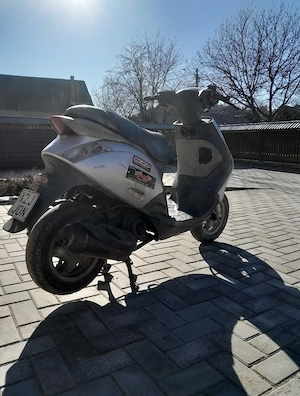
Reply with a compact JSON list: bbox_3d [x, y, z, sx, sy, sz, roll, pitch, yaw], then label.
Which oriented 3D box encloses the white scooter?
[{"bbox_3d":[0.003,-0.134,1.799,0.680,1.070,1.700,10,13,40],"label":"white scooter"}]

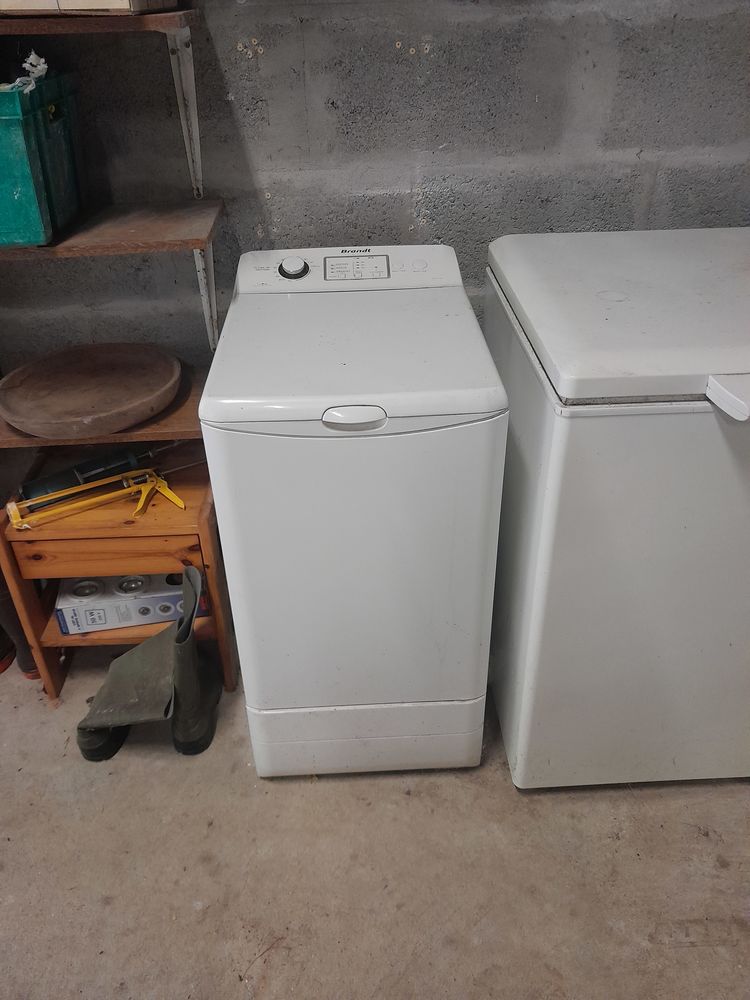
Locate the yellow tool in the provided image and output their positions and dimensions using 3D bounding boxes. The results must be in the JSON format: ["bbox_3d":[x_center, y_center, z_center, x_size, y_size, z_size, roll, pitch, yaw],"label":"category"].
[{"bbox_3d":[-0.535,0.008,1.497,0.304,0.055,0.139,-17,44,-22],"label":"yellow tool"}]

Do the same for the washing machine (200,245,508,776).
[{"bbox_3d":[-0.032,0.013,1.552,0.434,0.848,0.615,-2,33,-1],"label":"washing machine"}]

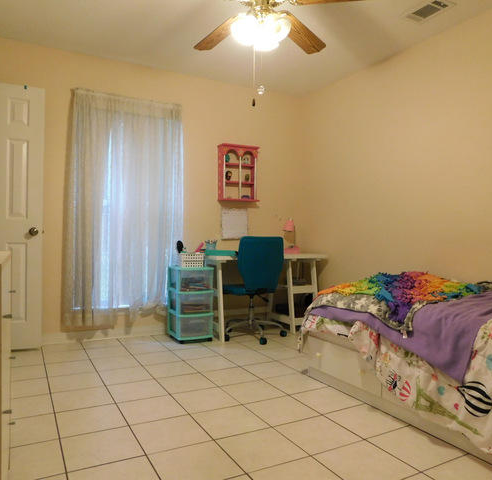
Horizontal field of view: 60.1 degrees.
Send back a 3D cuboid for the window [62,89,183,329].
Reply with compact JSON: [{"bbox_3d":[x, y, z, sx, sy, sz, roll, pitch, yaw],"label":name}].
[{"bbox_3d":[-1.044,-0.237,3.699,0.970,1.990,0.100,1,0,-28],"label":"window"}]

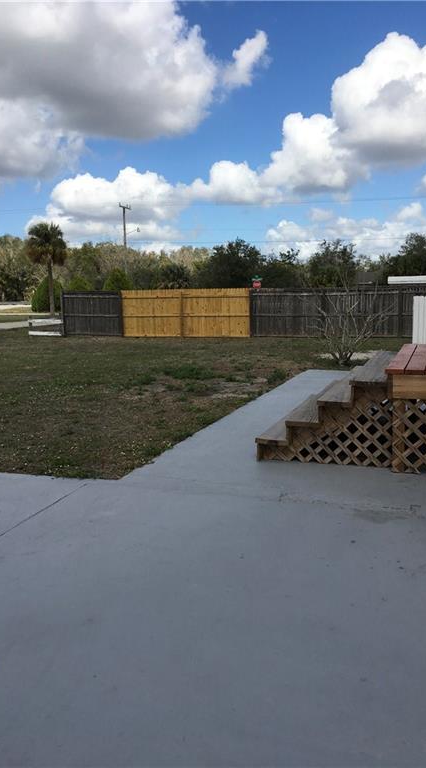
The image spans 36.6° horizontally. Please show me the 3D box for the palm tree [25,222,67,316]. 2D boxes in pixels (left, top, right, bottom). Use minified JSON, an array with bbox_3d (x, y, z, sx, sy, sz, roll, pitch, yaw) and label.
[{"bbox_3d":[-13.457,-9.254,52.000,3.350,7.523,3.350,-3,8,-14],"label":"palm tree"}]

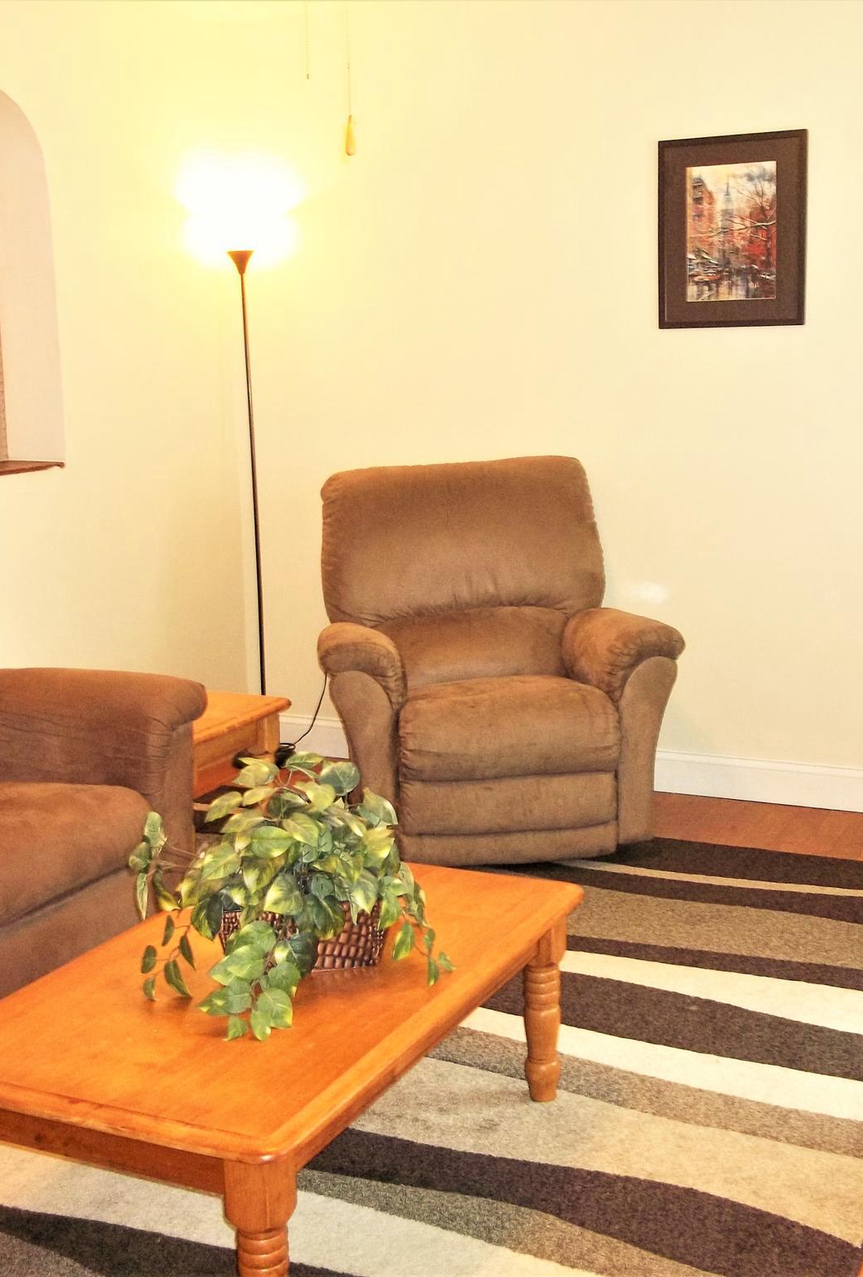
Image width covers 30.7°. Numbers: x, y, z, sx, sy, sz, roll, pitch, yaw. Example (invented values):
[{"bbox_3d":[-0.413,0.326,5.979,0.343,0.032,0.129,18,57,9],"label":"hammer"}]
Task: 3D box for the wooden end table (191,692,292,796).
[{"bbox_3d":[-0.753,0.428,4.093,0.600,0.470,0.560,3,11,26],"label":"wooden end table"}]

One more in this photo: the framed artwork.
[{"bbox_3d":[0.857,-1.162,4.505,0.428,0.532,0.025,3,11,26],"label":"framed artwork"}]

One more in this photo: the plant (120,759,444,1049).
[{"bbox_3d":[-0.215,0.366,2.490,0.480,0.310,0.460,-2,10,0],"label":"plant"}]

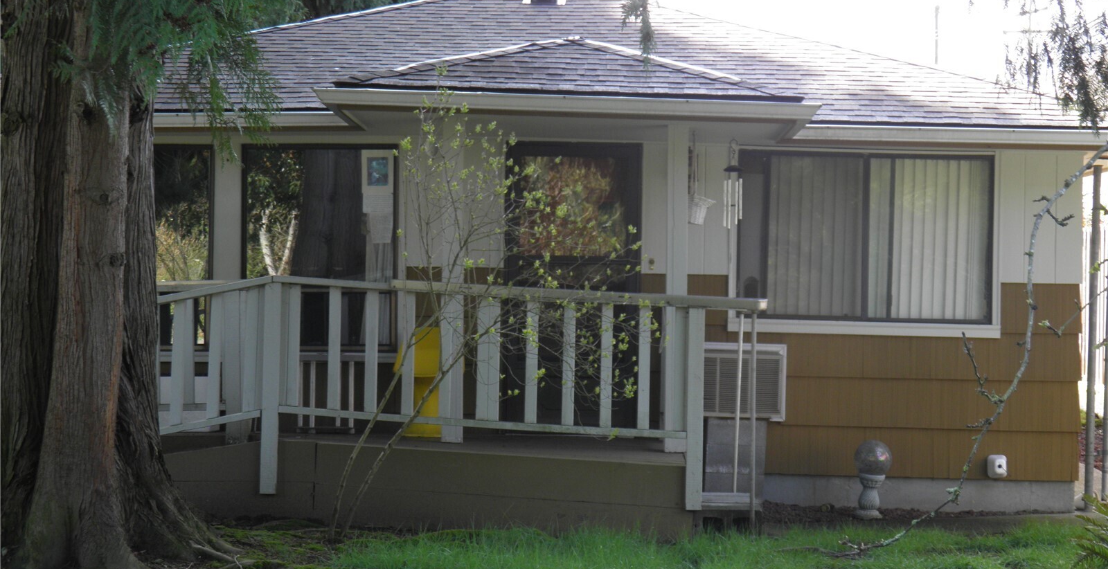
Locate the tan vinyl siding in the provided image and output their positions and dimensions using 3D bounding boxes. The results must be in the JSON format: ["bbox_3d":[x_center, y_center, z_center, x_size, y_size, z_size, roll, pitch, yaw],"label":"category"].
[{"bbox_3d":[2.283,0.664,12.330,2.807,1.401,0.100,1,0,1],"label":"tan vinyl siding"}]

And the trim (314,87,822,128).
[{"bbox_3d":[0.090,-1.122,11.050,3.175,0.130,0.150,1,0,1],"label":"trim"}]

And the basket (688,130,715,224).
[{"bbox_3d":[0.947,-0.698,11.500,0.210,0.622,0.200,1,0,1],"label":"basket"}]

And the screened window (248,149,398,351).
[{"bbox_3d":[-1.649,-0.268,12.400,1.067,1.408,0.100,1,0,1],"label":"screened window"}]

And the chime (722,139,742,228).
[{"bbox_3d":[1.175,-0.662,11.600,0.130,0.588,0.130,1,0,1],"label":"chime"}]

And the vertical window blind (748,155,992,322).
[{"bbox_3d":[2.183,-0.334,12.350,1.804,1.172,0.100,1,0,1],"label":"vertical window blind"}]

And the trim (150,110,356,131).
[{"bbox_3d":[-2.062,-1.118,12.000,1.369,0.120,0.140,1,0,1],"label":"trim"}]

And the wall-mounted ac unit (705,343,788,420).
[{"bbox_3d":[1.299,0.672,12.150,0.640,0.541,0.380,1,0,1],"label":"wall-mounted ac unit"}]

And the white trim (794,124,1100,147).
[{"bbox_3d":[2.688,-1.014,11.950,2.115,0.120,0.140,1,0,1],"label":"white trim"}]

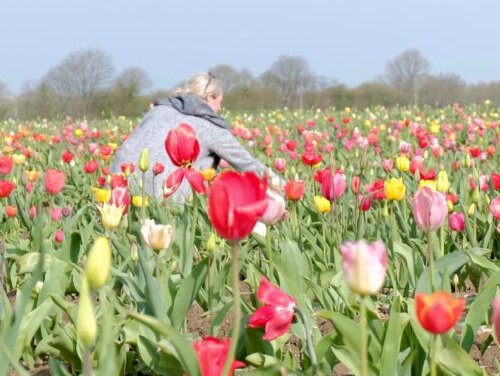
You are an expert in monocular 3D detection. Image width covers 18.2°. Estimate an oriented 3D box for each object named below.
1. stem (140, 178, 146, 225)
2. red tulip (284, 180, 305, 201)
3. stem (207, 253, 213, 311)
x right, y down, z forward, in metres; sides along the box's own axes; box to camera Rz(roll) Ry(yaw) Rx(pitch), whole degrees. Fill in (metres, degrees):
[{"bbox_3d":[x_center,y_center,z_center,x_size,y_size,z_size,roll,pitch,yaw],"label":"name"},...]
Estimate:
[{"bbox_3d":[-0.272,0.035,4.000,0.008,0.130,0.008,0,3,0],"label":"stem"},{"bbox_3d":[0.126,0.007,4.400,0.055,0.060,0.055,0,3,0],"label":"red tulip"},{"bbox_3d":[-0.112,0.260,4.300,0.010,0.160,0.010,1,3,0],"label":"stem"}]

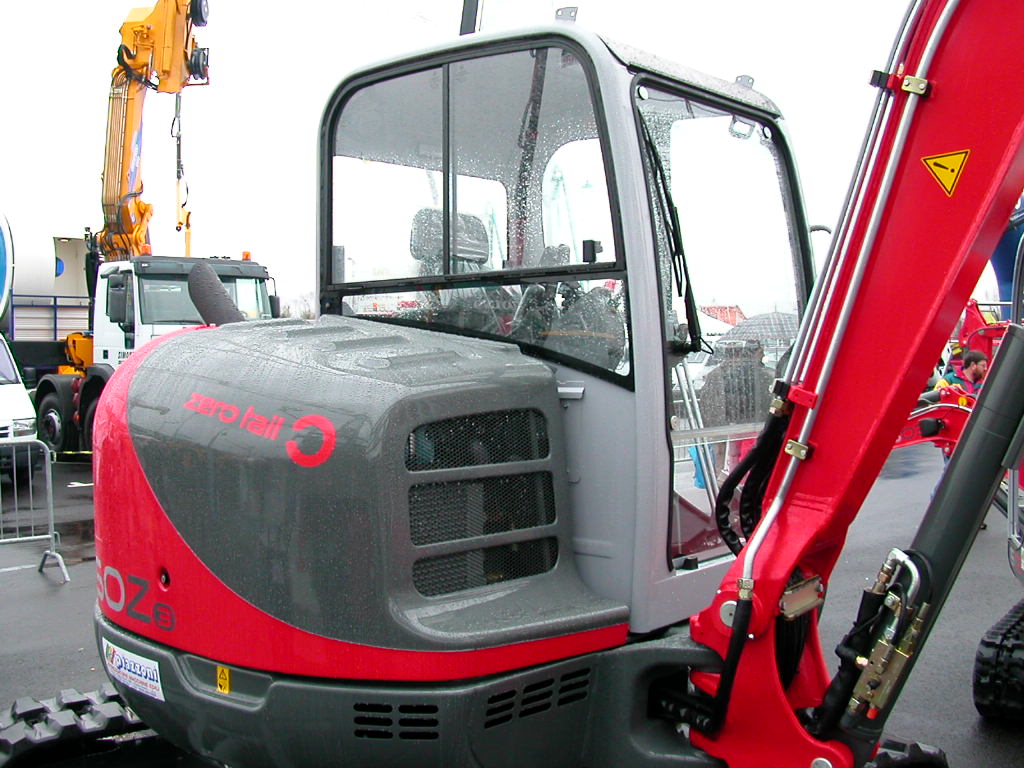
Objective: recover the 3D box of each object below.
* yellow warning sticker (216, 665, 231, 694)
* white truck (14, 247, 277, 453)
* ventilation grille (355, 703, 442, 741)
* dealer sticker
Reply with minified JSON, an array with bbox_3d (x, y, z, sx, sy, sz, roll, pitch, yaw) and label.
[{"bbox_3d":[-0.743,0.763,2.820,0.052,0.070,0.005,1,2,36],"label":"yellow warning sticker"},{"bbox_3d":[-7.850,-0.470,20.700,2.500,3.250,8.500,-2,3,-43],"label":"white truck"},{"bbox_3d":[-0.281,0.822,2.665,0.213,0.097,0.020,0,12,3],"label":"ventilation grille"},{"bbox_3d":[-1.071,0.810,3.100,0.015,0.130,0.320,-18,13,-41],"label":"dealer sticker"}]

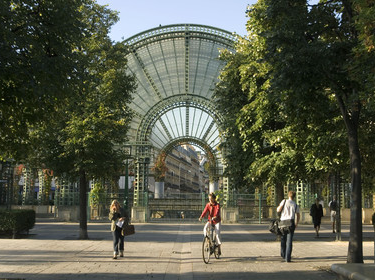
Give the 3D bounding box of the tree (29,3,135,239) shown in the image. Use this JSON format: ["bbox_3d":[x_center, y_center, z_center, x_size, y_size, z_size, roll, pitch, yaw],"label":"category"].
[{"bbox_3d":[-4.485,-1.149,20.964,4.900,10.545,4.800,0,-7,0],"label":"tree"}]

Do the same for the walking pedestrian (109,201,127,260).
[{"bbox_3d":[-1.905,2.462,13.549,0.540,1.583,0.460,0,-7,-2],"label":"walking pedestrian"}]

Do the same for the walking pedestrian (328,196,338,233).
[{"bbox_3d":[7.068,3.605,23.793,0.520,1.789,0.420,-3,-7,20],"label":"walking pedestrian"}]

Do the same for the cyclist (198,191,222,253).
[{"bbox_3d":[0.632,2.198,12.919,0.600,1.596,0.950,-2,-7,18],"label":"cyclist"}]

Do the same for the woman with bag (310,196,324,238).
[{"bbox_3d":[5.655,3.381,21.481,0.550,1.674,0.420,0,-7,3],"label":"woman with bag"}]

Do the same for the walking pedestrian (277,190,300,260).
[{"bbox_3d":[2.678,2.273,13.015,0.600,1.831,0.500,1,-7,-5],"label":"walking pedestrian"}]

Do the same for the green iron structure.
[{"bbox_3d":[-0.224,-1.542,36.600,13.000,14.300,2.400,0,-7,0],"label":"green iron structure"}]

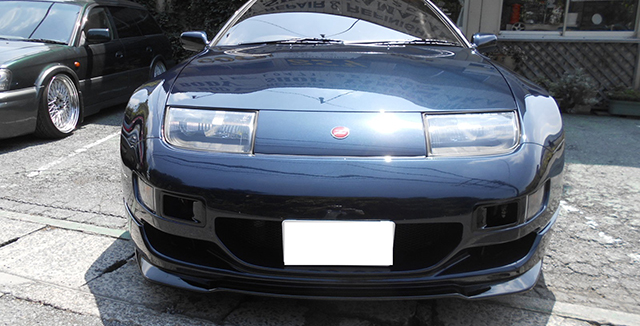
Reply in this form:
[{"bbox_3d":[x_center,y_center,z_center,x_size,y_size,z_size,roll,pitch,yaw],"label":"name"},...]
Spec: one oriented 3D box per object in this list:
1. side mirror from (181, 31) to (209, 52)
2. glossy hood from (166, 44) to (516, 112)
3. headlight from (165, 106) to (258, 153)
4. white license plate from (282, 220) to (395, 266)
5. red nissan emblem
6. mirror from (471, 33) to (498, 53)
[{"bbox_3d":[-0.773,-0.748,2.960,0.165,0.125,0.130,1,14,2],"label":"side mirror"},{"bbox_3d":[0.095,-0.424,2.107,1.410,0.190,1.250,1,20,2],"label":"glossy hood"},{"bbox_3d":[-0.345,-0.114,1.565,0.320,0.130,0.210,1,4,2],"label":"headlight"},{"bbox_3d":[0.057,0.239,1.432,0.330,0.165,0.012,1,25,2],"label":"white license plate"},{"bbox_3d":[0.064,-0.095,1.490,0.058,0.053,0.010,1,-28,2],"label":"red nissan emblem"},{"bbox_3d":[0.992,-0.721,2.900,0.165,0.125,0.130,1,14,2],"label":"mirror"}]

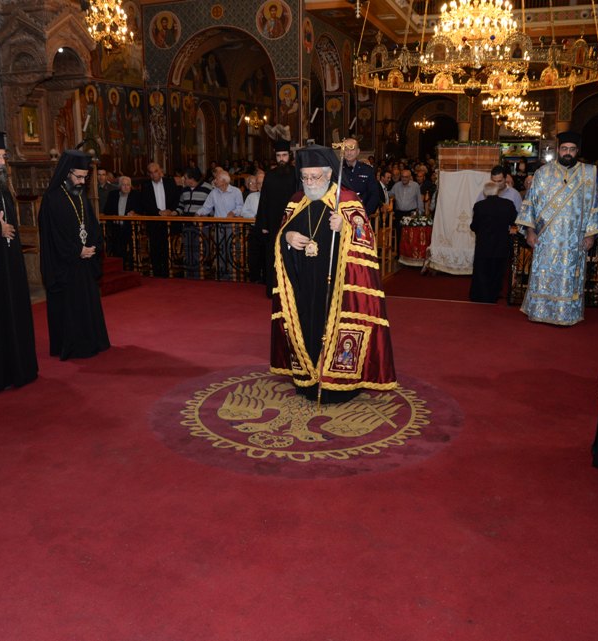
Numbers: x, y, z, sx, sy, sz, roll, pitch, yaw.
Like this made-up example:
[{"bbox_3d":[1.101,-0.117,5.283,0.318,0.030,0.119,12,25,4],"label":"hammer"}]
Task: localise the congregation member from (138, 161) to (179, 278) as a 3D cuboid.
[{"bbox_3d":[-1.955,-1.304,8.957,0.580,1.770,0.450,0,14,-2],"label":"congregation member"}]

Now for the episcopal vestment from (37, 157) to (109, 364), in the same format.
[{"bbox_3d":[-1.969,-0.578,5.638,0.500,1.744,0.600,9,17,32],"label":"episcopal vestment"}]

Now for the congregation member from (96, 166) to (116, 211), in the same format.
[{"bbox_3d":[-3.126,-1.642,10.489,0.520,1.650,0.380,-4,15,-14],"label":"congregation member"}]

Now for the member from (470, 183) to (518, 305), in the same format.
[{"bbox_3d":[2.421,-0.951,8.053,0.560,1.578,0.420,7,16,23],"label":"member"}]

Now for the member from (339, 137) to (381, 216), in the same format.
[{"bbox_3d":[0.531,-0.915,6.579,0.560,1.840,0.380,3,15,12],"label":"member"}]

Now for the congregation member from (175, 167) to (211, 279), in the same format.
[{"bbox_3d":[-1.445,-1.237,8.819,0.540,1.710,0.450,5,15,19],"label":"congregation member"}]

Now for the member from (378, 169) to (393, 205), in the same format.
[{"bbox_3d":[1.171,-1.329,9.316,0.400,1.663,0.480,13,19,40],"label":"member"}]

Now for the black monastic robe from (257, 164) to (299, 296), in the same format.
[{"bbox_3d":[-0.221,-1.125,7.999,0.680,1.624,0.450,1,15,3],"label":"black monastic robe"}]

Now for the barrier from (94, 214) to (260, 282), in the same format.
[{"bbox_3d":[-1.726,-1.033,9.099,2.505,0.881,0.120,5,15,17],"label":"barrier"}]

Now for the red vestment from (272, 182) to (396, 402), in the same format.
[{"bbox_3d":[0.237,-0.224,4.654,0.870,1.529,0.570,6,16,20],"label":"red vestment"}]

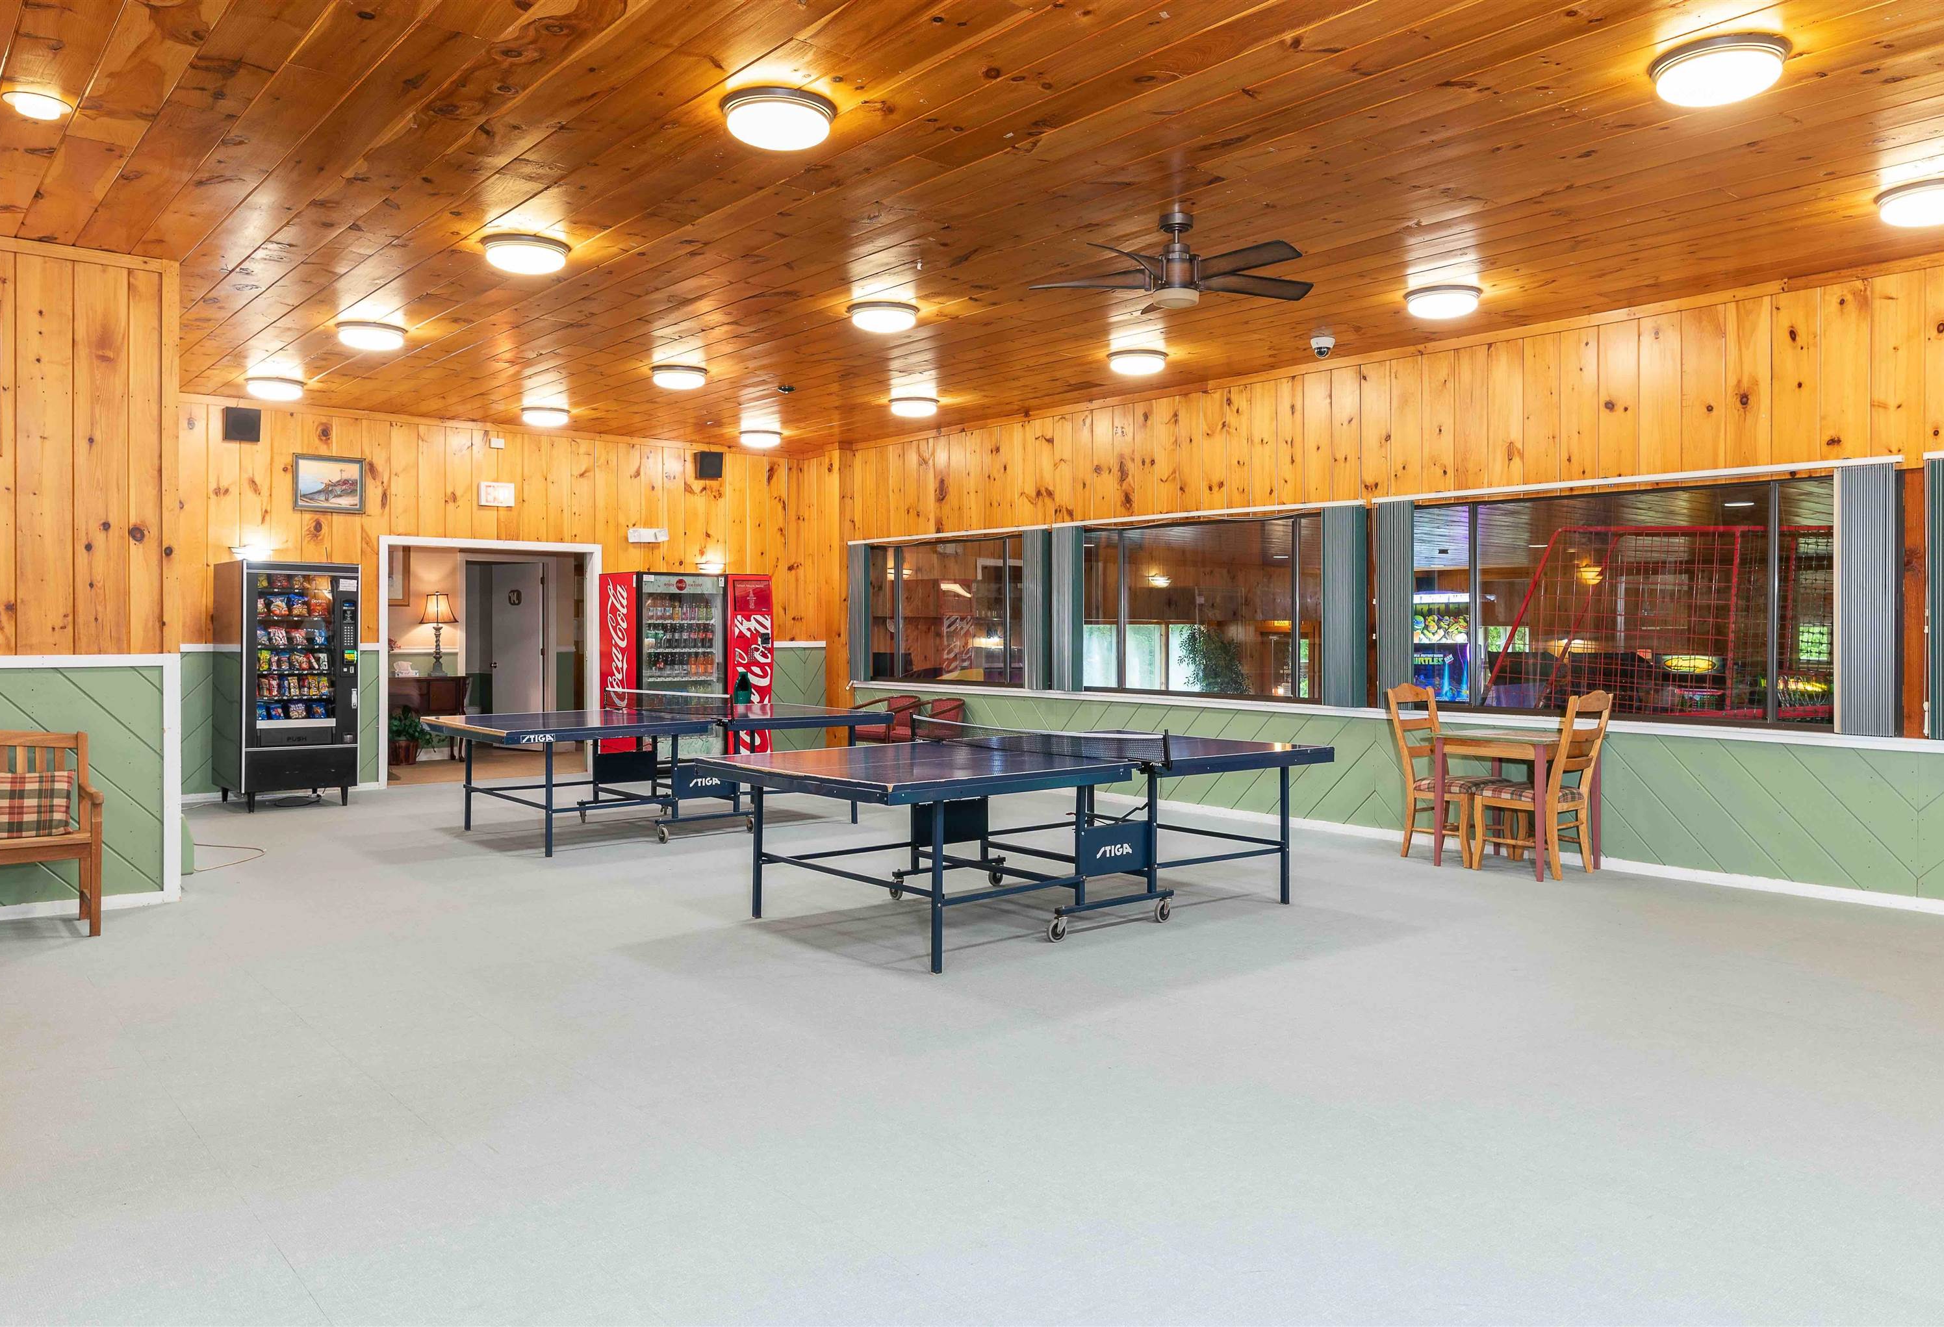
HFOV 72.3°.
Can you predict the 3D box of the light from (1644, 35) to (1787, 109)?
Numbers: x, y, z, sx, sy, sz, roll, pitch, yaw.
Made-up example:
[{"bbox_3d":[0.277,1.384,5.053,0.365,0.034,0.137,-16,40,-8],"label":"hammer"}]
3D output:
[{"bbox_3d":[2.342,-1.848,4.173,0.400,0.094,0.400,-1,2,-41],"label":"light"}]

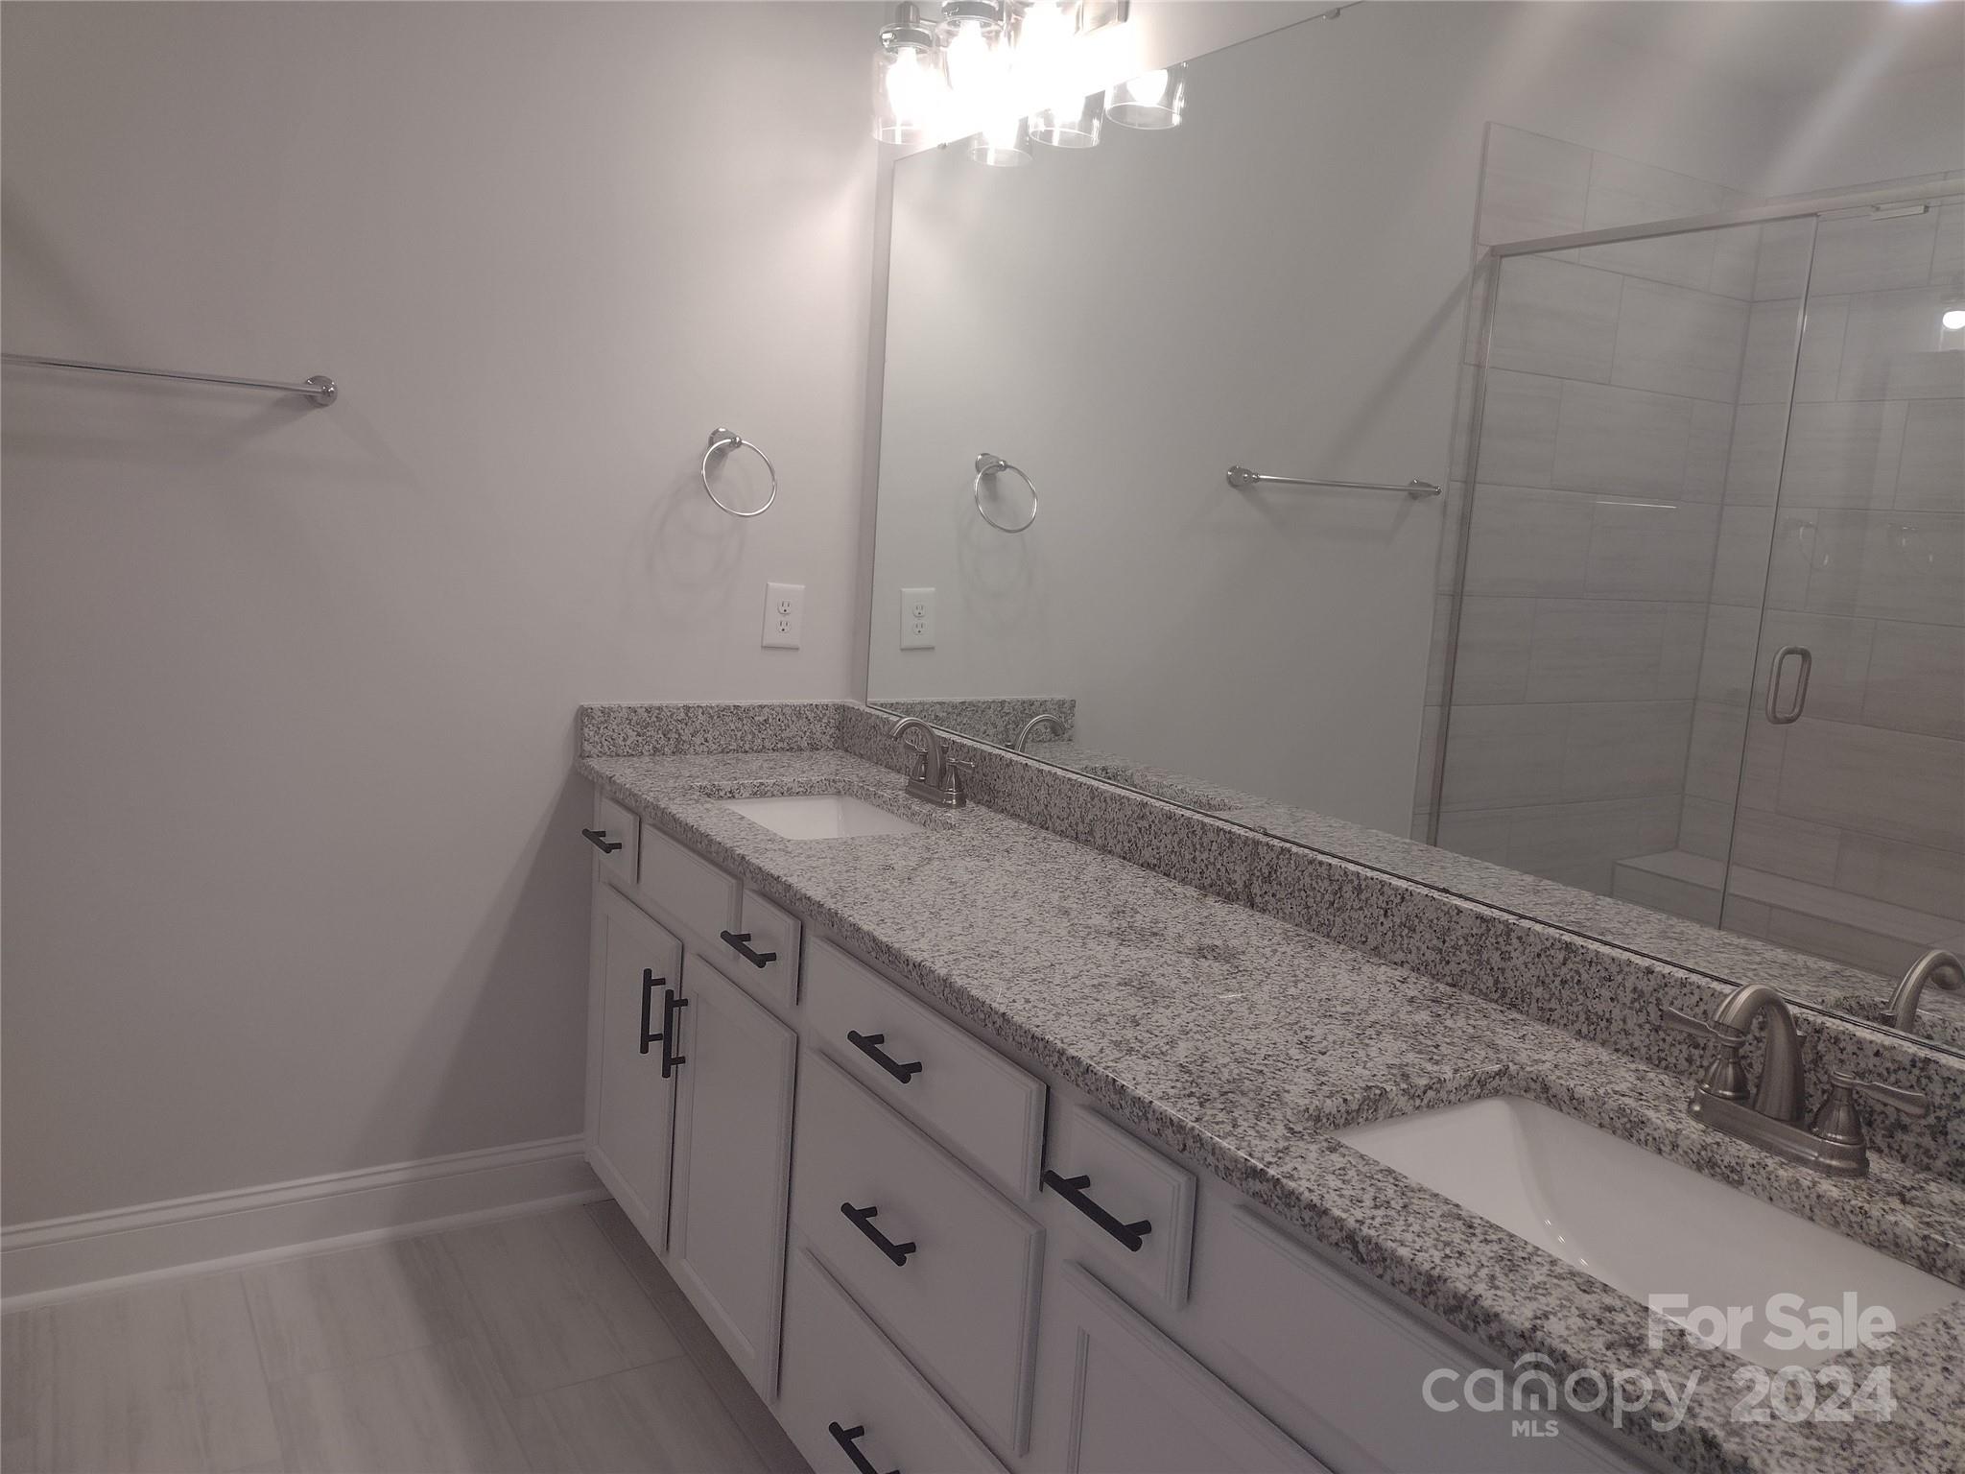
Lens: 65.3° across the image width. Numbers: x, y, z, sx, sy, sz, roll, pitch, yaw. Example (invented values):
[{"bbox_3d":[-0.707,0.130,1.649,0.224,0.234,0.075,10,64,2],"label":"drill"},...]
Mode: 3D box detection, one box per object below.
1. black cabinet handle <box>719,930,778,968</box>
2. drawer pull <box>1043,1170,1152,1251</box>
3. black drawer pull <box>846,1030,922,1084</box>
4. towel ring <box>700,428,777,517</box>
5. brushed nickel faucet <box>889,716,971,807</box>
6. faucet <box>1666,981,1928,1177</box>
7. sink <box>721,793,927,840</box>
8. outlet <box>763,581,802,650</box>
[{"bbox_3d":[-0.327,0.298,2.162,0.036,0.012,0.142,-1,10,-31],"label":"black cabinet handle"},{"bbox_3d":[0.113,0.441,1.436,0.036,0.012,0.142,-1,10,-31],"label":"drawer pull"},{"bbox_3d":[-0.110,0.375,1.805,0.036,0.012,0.142,-1,10,-31],"label":"black drawer pull"},{"bbox_3d":[-0.471,-0.501,2.901,0.150,0.163,0.122,-1,10,-31],"label":"towel ring"},{"bbox_3d":[-0.108,0.039,2.661,0.143,0.150,0.248,-1,10,-31],"label":"brushed nickel faucet"},{"bbox_3d":[0.680,0.286,1.345,0.150,0.152,0.246,-1,10,-31],"label":"faucet"},{"bbox_3d":[-0.276,0.214,2.582,0.305,0.155,0.450,-1,10,-31],"label":"sink"},{"bbox_3d":[-0.397,-0.239,3.062,0.081,0.127,0.008,-1,10,-31],"label":"outlet"}]

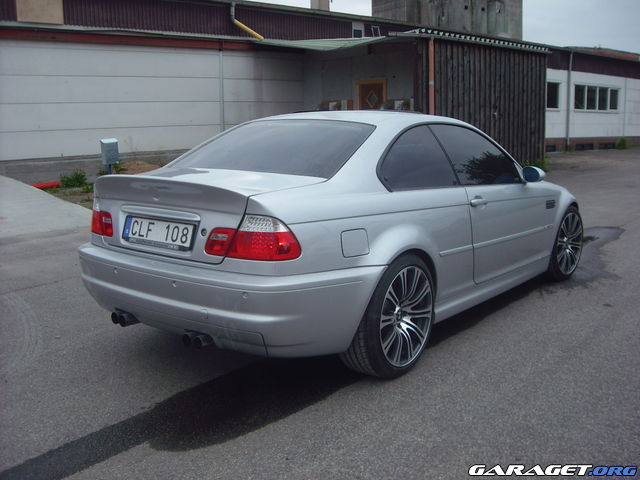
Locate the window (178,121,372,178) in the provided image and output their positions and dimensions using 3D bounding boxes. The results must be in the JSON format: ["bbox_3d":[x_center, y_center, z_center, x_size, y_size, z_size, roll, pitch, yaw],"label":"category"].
[{"bbox_3d":[-0.261,-0.548,3.961,1.170,0.100,0.650,7,35,37],"label":"window"}]

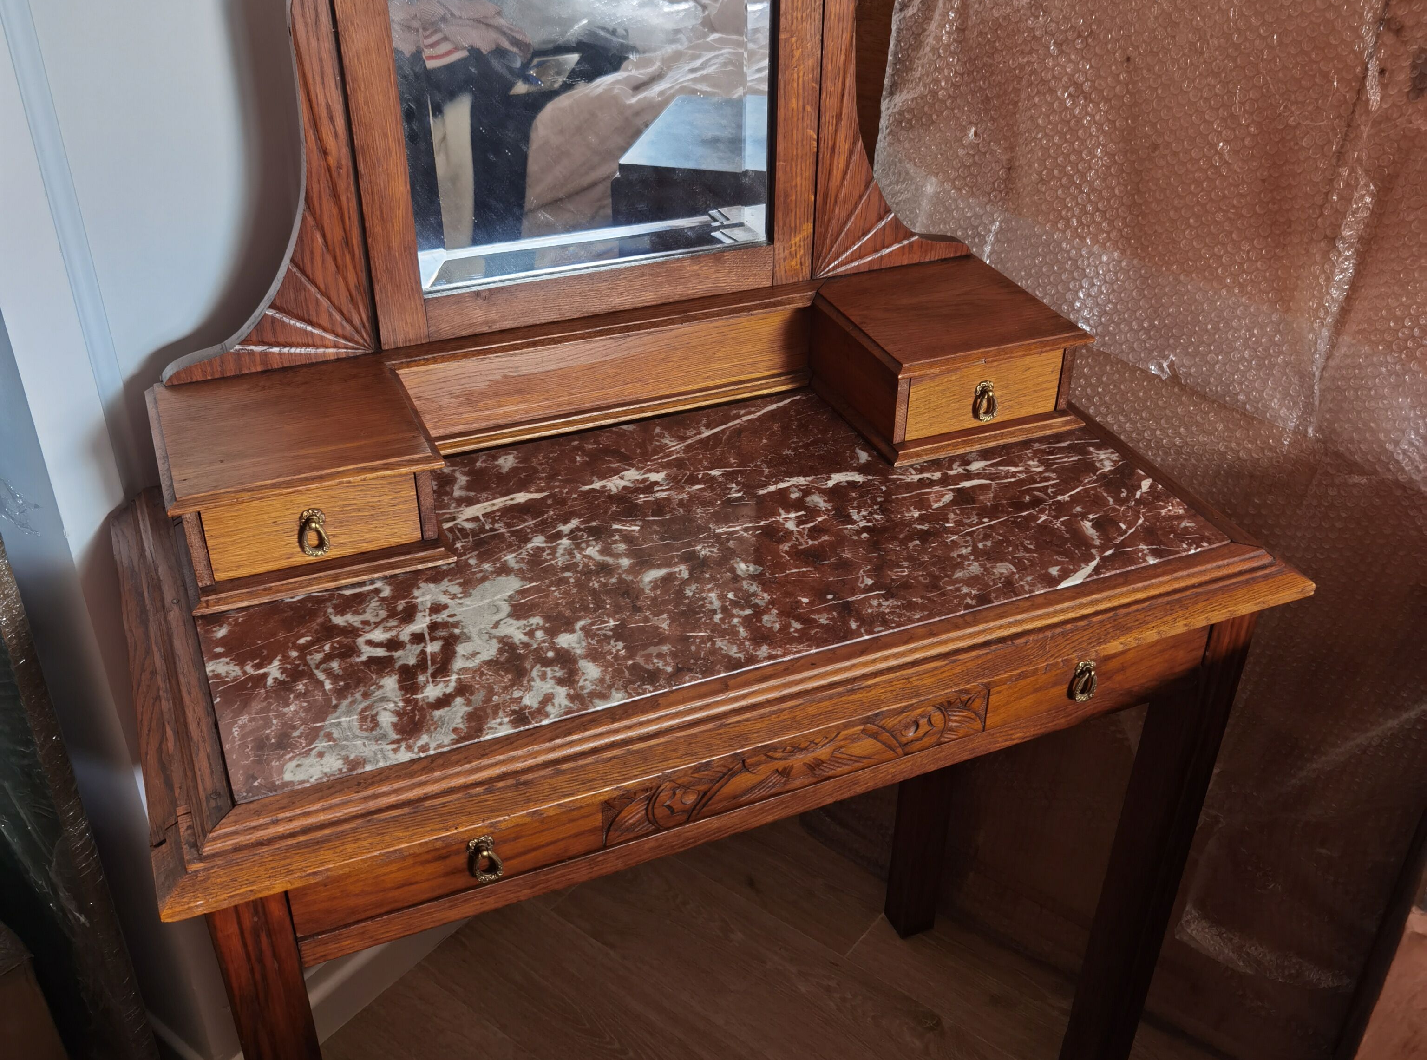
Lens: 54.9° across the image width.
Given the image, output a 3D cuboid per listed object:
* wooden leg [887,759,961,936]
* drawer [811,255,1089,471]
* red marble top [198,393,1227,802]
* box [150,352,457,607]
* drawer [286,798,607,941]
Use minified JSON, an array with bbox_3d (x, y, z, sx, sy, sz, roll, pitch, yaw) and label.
[{"bbox_3d":[0.251,0.176,1.506,0.046,0.727,0.045,-12,35,-20],"label":"wooden leg"},{"bbox_3d":[0.194,-0.156,1.201,0.185,0.086,0.197,-12,35,-20],"label":"drawer"},{"bbox_3d":[-0.010,0.003,1.046,0.725,0.020,0.352,-12,35,-20],"label":"red marble top"},{"bbox_3d":[-0.307,-0.046,1.014,0.185,0.086,0.197,-12,35,-20],"label":"box"},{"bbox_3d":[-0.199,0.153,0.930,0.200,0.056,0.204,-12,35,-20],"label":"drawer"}]

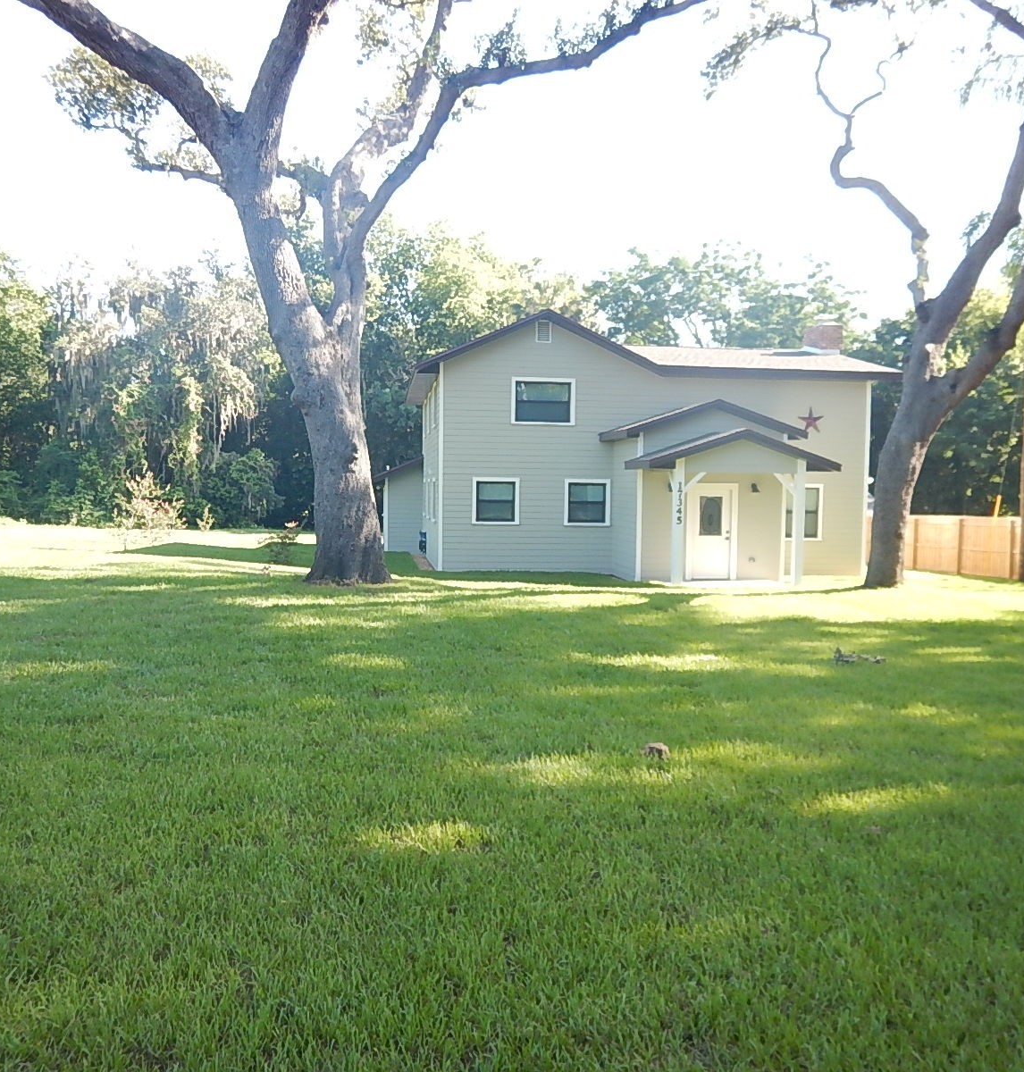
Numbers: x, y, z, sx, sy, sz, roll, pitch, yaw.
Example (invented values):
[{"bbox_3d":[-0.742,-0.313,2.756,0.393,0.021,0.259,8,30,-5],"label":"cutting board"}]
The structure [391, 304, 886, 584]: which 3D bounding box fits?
[{"bbox_3d":[3.003,-2.637,27.852,13.500,6.720,13.200,0,2,-8],"label":"structure"}]

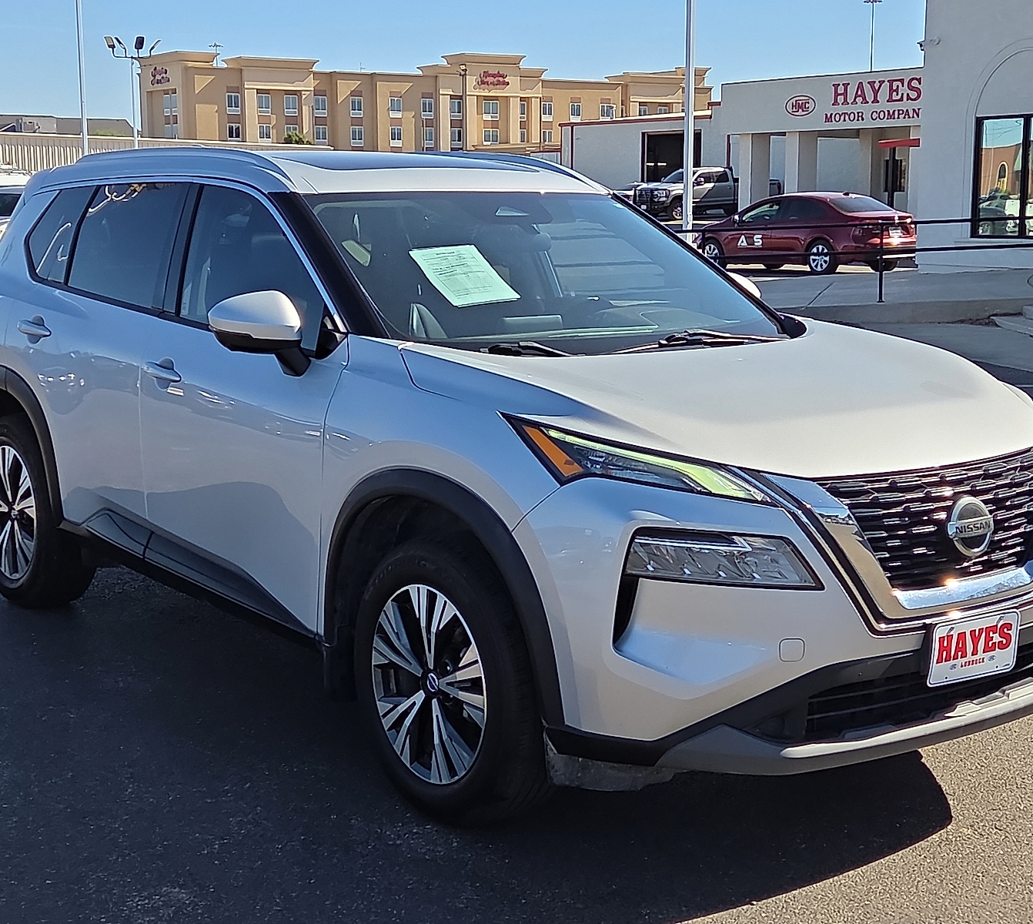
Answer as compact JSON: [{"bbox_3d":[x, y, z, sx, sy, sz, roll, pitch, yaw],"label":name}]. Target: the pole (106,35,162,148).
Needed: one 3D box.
[{"bbox_3d":[-13.050,-11.083,58.526,1.850,6.900,1.200,0,9,0],"label":"pole"}]

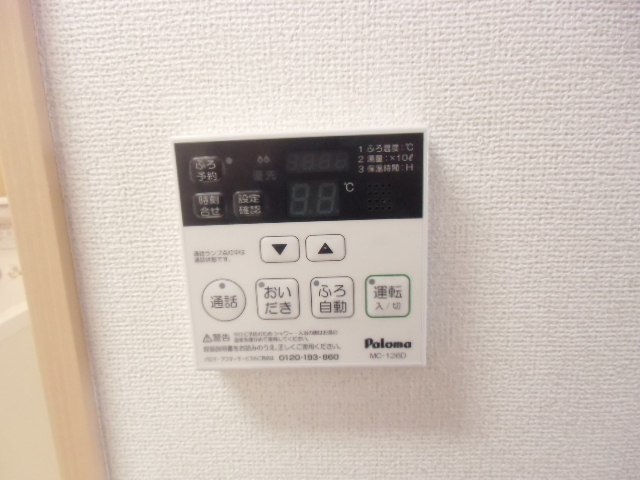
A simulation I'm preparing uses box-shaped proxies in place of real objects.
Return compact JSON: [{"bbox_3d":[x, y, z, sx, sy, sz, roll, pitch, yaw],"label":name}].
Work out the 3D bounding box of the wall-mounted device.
[{"bbox_3d":[-0.007,0.006,0.229,0.120,0.120,0.020,-2,13,3],"label":"wall-mounted device"}]

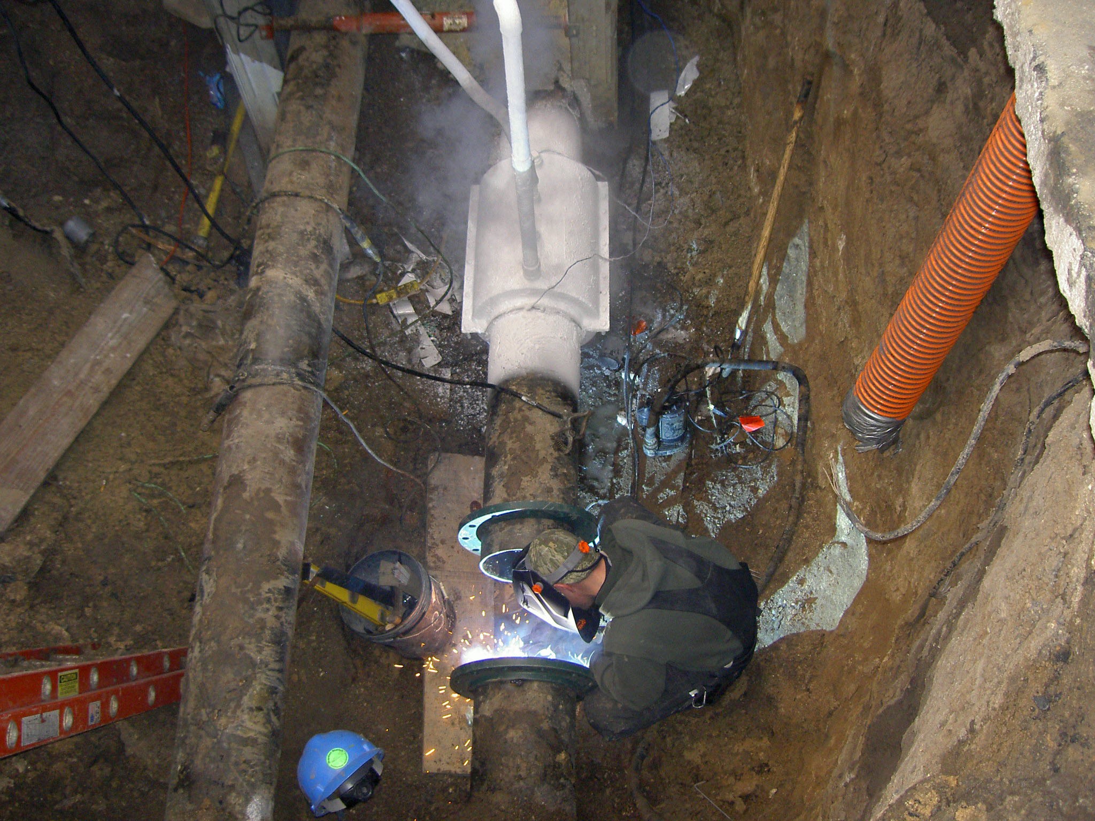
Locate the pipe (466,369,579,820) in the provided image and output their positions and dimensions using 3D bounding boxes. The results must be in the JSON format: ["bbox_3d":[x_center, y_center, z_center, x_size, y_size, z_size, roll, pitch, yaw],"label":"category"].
[{"bbox_3d":[-0.062,0.610,3.941,0.315,0.315,1.480,0,62,2],"label":"pipe"}]

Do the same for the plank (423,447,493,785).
[{"bbox_3d":[-0.289,0.660,4.179,0.236,0.040,1.130,-2,62,0],"label":"plank"}]

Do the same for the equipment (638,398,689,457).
[{"bbox_3d":[0.425,0.067,4.520,0.190,0.220,0.190,0,62,2],"label":"equipment"}]

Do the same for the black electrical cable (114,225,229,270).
[{"bbox_3d":[-1.465,-0.635,4.785,0.440,0.070,0.170,14,63,8],"label":"black electrical cable"}]

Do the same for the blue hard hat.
[{"bbox_3d":[-0.620,1.097,3.700,0.265,0.290,0.175,-42,72,-18],"label":"blue hard hat"}]

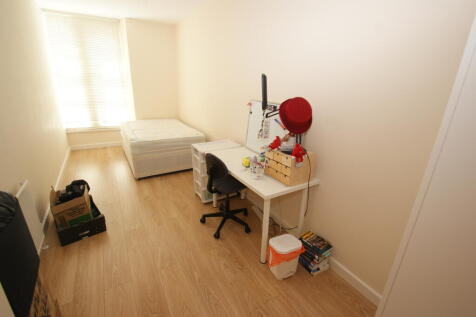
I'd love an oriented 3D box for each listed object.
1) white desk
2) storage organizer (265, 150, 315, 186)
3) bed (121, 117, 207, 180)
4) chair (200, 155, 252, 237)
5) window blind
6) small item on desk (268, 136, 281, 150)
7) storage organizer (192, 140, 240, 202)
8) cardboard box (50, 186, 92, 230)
[{"bbox_3d":[0.144,0.421,2.395,0.634,0.739,1.194,-9,23,-32],"label":"white desk"},{"bbox_3d":[0.486,0.058,2.009,0.290,0.239,0.346,-9,23,-32],"label":"storage organizer"},{"bbox_3d":[-1.599,-0.308,4.329,1.255,0.639,1.786,-9,23,-32],"label":"bed"},{"bbox_3d":[-0.105,0.366,2.342,0.600,0.847,0.570,5,19,4],"label":"chair"},{"bbox_3d":[-3.002,-1.701,4.399,1.247,2.187,0.092,-9,23,-32],"label":"window blind"},{"bbox_3d":[0.345,-0.150,2.031,0.100,0.120,0.090,18,24,36],"label":"small item on desk"},{"bbox_3d":[-0.285,0.186,3.004,0.578,0.731,0.339,-9,23,-32],"label":"storage organizer"},{"bbox_3d":[-1.692,0.538,2.184,0.262,0.370,0.354,-11,24,-35],"label":"cardboard box"}]

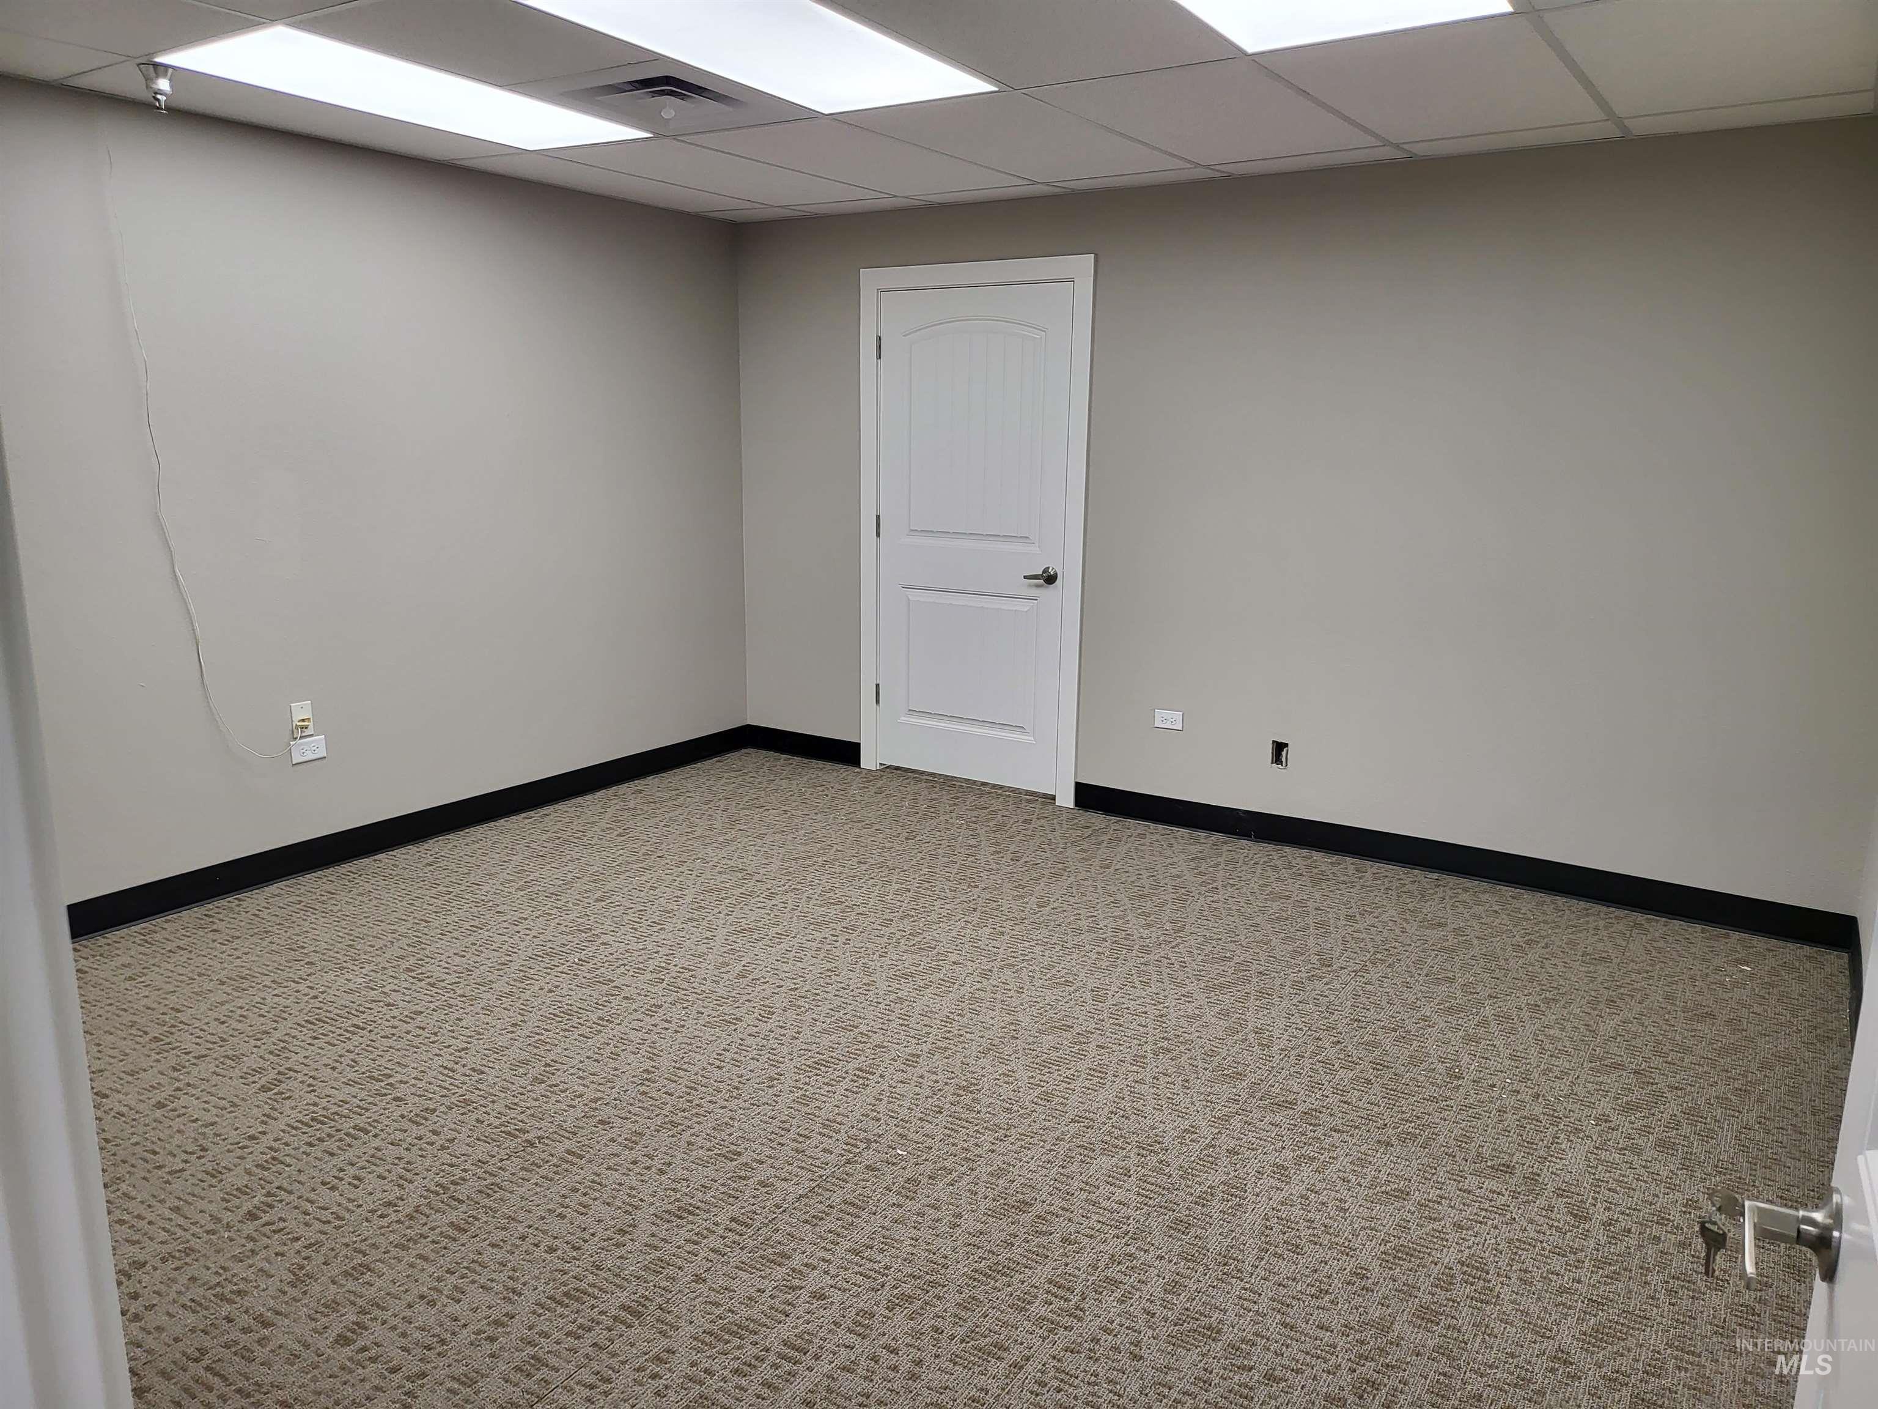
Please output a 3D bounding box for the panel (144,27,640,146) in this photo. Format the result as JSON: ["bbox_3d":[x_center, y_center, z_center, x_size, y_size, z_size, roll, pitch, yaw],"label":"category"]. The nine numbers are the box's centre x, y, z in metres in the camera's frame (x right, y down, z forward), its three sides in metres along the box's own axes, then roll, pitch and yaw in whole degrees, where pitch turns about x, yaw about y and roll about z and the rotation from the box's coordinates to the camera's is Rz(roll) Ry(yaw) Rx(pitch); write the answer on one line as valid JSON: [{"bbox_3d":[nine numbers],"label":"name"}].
[{"bbox_3d":[-1.410,-1.690,3.610,0.590,0.030,1.199,9,14,32],"label":"panel"}]

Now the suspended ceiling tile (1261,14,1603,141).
[{"bbox_3d":[1.293,-1.555,3.293,0.598,0.018,1.207,9,15,33],"label":"suspended ceiling tile"}]

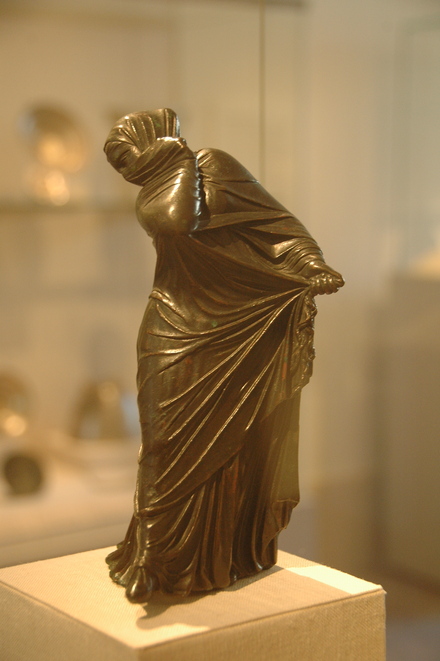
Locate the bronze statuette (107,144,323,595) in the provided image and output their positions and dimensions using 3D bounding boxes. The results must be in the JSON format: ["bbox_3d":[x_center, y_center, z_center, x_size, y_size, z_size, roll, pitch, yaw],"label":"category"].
[{"bbox_3d":[0.000,0.007,0.622,0.104,0.205,0.088,3,7,28],"label":"bronze statuette"}]

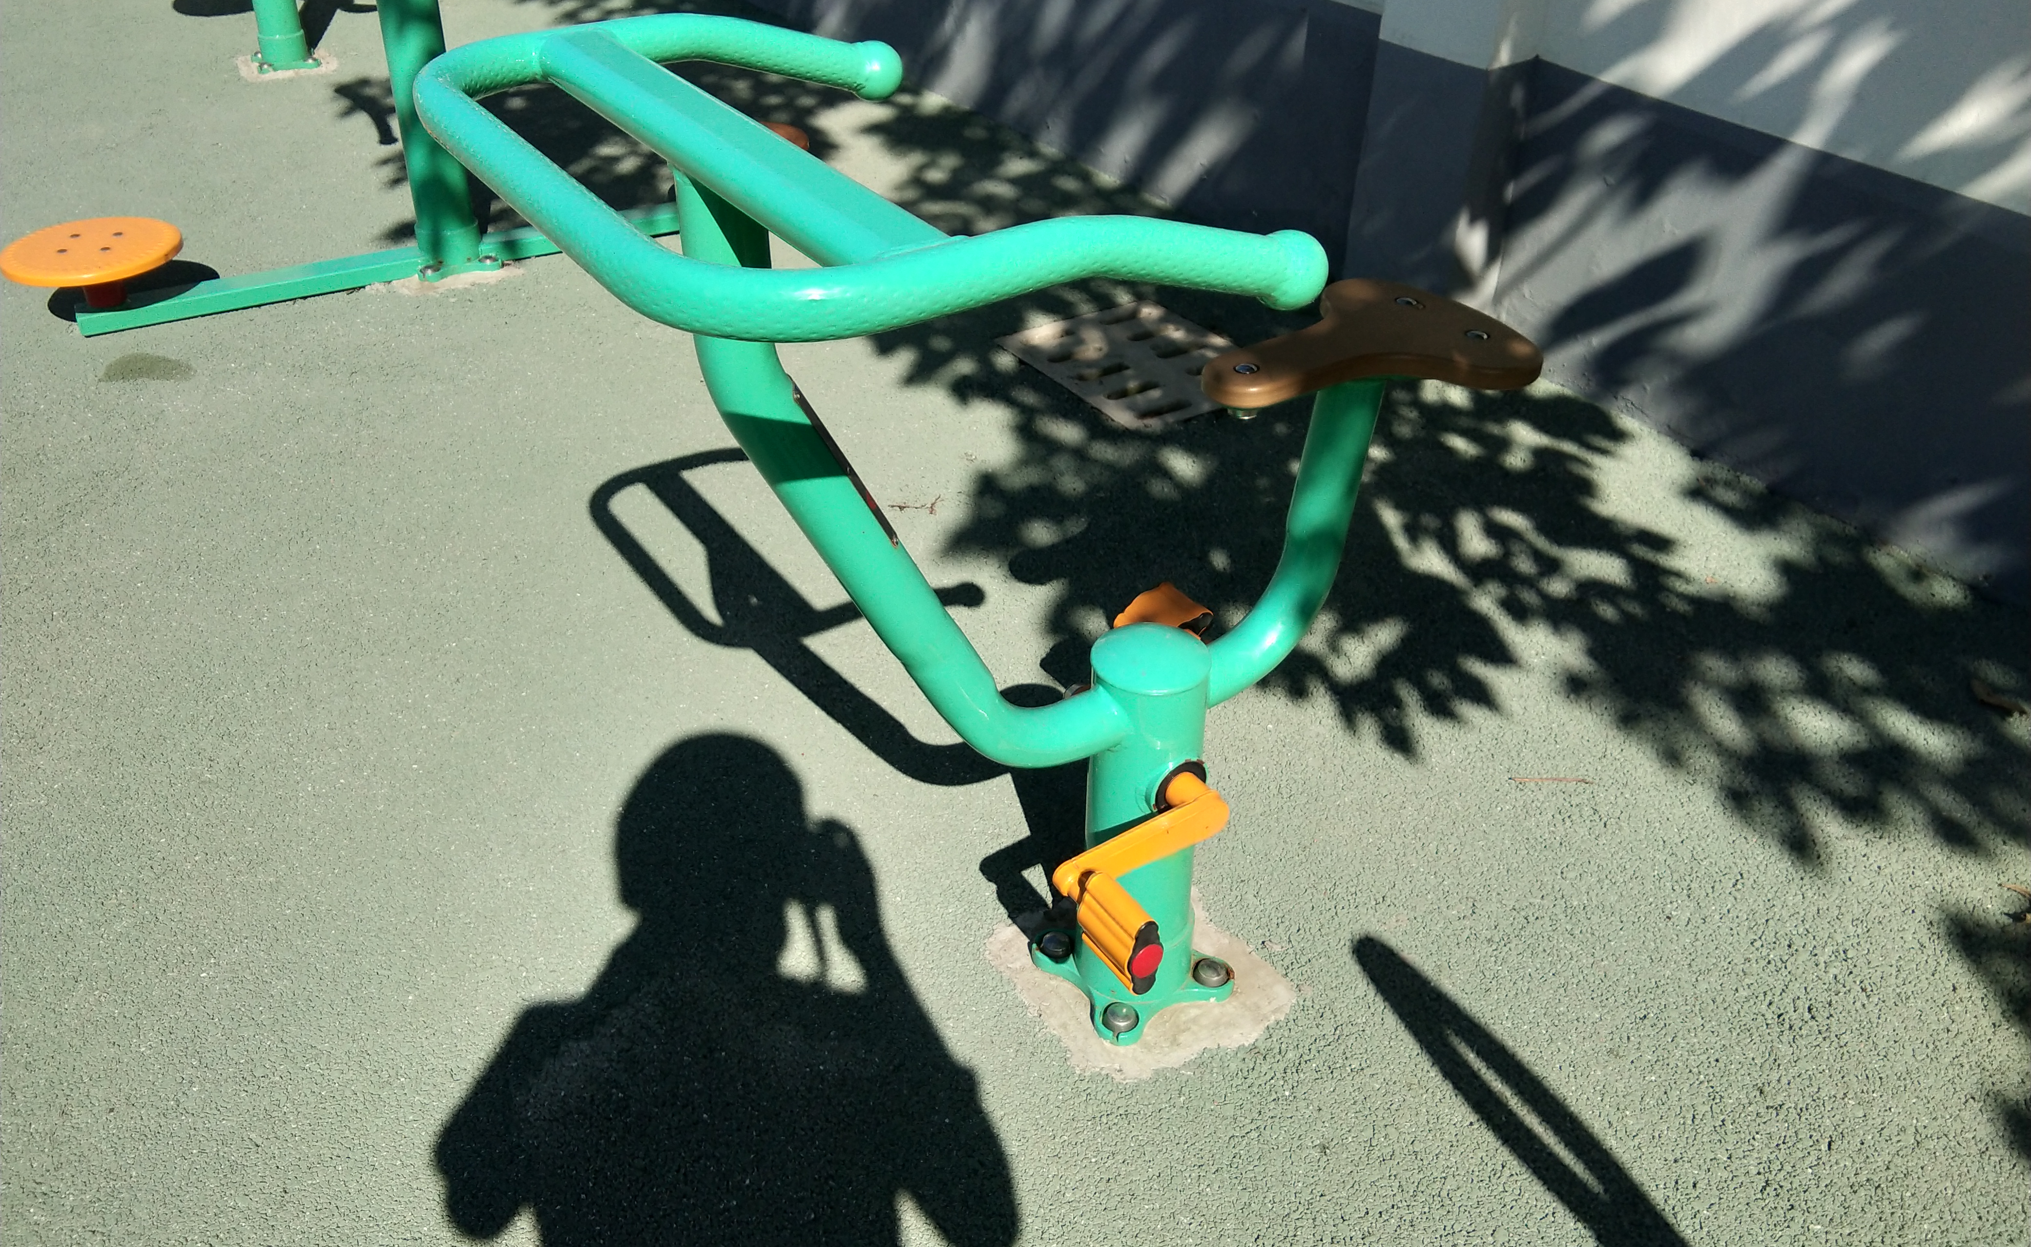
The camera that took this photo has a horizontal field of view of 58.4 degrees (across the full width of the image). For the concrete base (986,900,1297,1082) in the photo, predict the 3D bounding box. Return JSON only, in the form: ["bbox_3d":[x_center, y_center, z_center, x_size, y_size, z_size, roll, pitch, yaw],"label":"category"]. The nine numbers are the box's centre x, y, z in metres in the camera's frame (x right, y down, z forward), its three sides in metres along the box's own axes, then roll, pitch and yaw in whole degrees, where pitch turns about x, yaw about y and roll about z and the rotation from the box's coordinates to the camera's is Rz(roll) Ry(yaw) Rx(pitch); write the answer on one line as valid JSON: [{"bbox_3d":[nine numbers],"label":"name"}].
[{"bbox_3d":[0.135,0.364,1.914,0.258,0.030,0.258,-16,35,-26],"label":"concrete base"}]

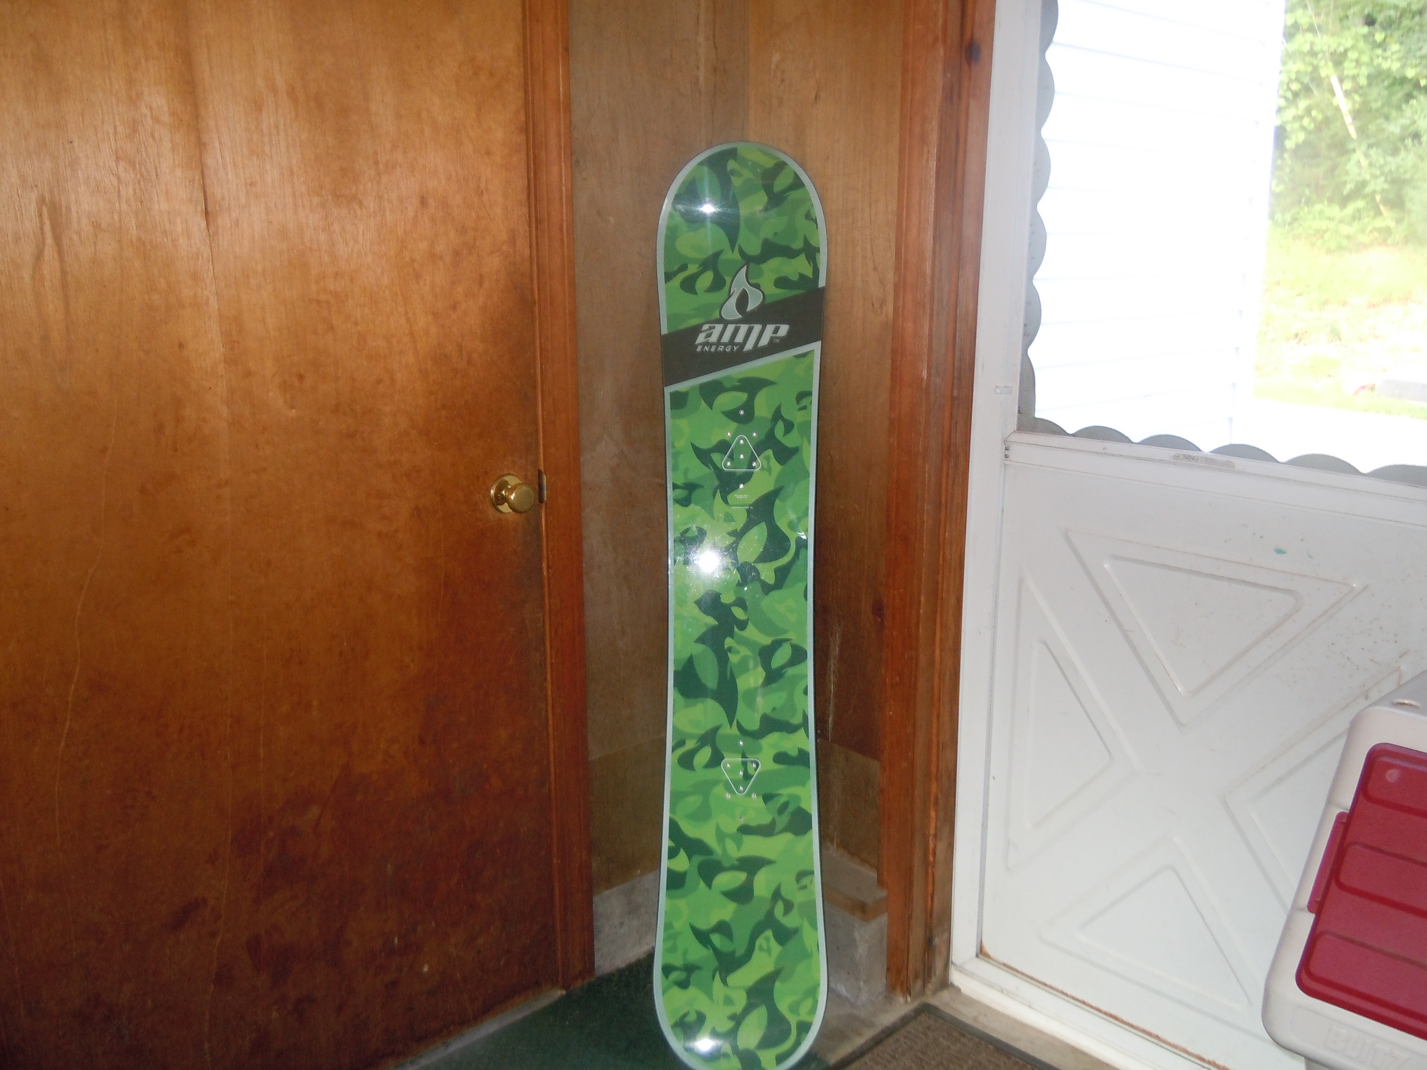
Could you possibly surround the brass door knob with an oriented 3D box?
[{"bbox_3d":[-0.315,-0.061,1.980,0.065,0.065,0.056,-12,18,-41],"label":"brass door knob"}]

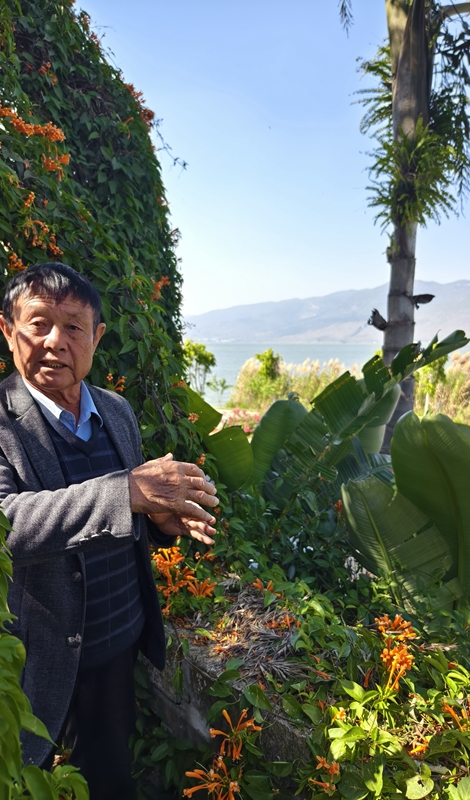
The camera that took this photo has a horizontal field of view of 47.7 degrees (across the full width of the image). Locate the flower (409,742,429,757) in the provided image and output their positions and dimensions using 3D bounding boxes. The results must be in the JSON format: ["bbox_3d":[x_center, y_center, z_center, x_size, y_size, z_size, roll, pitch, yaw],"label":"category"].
[{"bbox_3d":[0.354,0.671,1.020,0.038,0.028,0.035,0,6,0],"label":"flower"}]

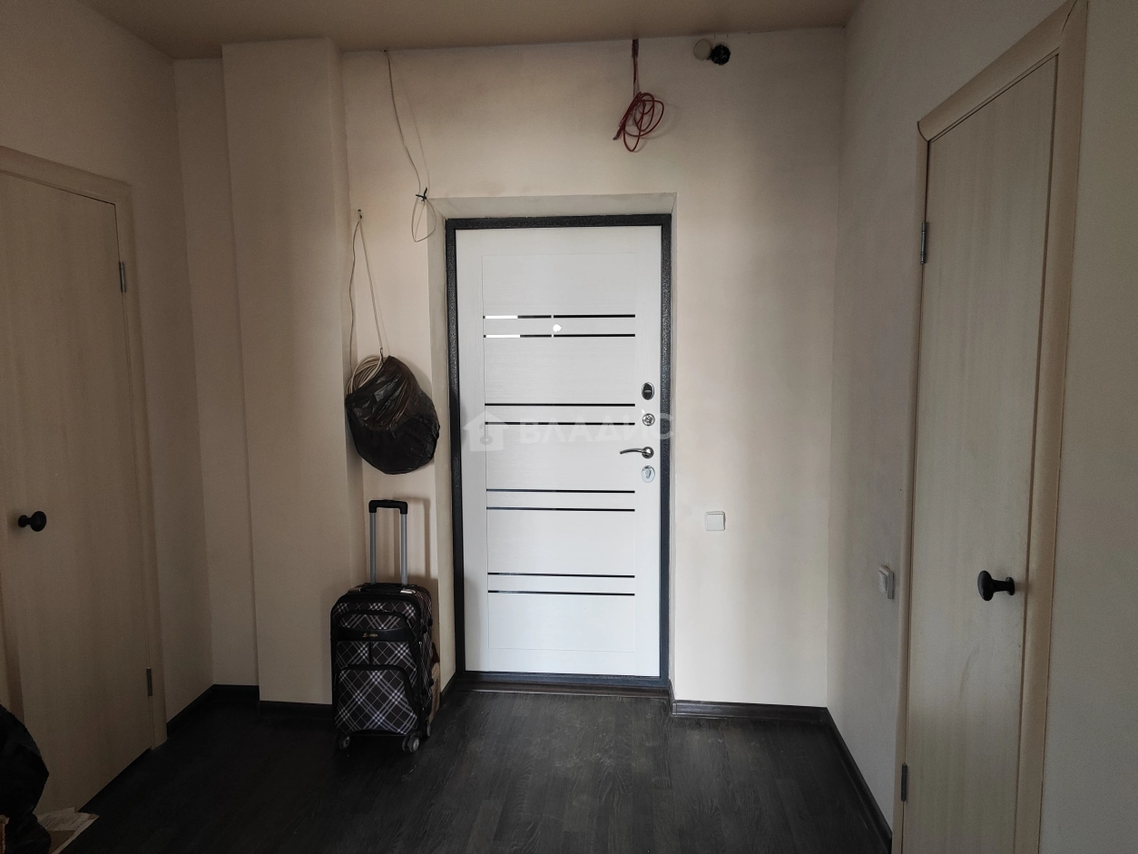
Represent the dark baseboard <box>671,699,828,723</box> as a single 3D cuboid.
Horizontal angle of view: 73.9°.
[{"bbox_3d":[0.738,1.170,3.102,0.625,0.063,0.020,0,6,5],"label":"dark baseboard"}]

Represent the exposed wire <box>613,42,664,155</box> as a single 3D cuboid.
[{"bbox_3d":[0.260,-1.245,2.835,0.200,0.420,0.130,0,6,5],"label":"exposed wire"}]

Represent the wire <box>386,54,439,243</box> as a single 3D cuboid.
[{"bbox_3d":[-0.611,-1.102,2.937,0.195,0.735,0.120,0,6,5],"label":"wire"}]

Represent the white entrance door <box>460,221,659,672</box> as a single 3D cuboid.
[{"bbox_3d":[-0.037,0.137,3.294,0.946,2.040,0.100,0,6,5],"label":"white entrance door"}]

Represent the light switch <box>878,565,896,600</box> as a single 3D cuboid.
[{"bbox_3d":[0.966,0.468,2.300,0.020,0.080,0.080,0,6,5],"label":"light switch"}]

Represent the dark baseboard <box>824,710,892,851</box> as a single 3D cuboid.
[{"bbox_3d":[1.002,1.210,2.687,0.020,0.063,0.800,0,6,5],"label":"dark baseboard"}]

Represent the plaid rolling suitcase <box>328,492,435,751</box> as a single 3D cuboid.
[{"bbox_3d":[-0.699,0.758,2.894,0.340,0.950,0.240,0,6,5],"label":"plaid rolling suitcase"}]

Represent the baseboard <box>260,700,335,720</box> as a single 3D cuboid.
[{"bbox_3d":[-1.100,1.183,3.141,0.395,0.063,0.020,0,6,5],"label":"baseboard"}]

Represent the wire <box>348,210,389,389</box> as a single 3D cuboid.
[{"bbox_3d":[-0.801,-0.509,3.007,0.165,0.715,0.130,0,6,5],"label":"wire"}]

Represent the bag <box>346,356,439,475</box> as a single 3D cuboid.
[{"bbox_3d":[-0.700,-0.045,2.990,0.380,0.465,0.240,0,6,5],"label":"bag"}]

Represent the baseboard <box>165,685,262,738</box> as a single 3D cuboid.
[{"bbox_3d":[-1.445,1.185,3.156,0.275,0.064,0.340,0,6,5],"label":"baseboard"}]

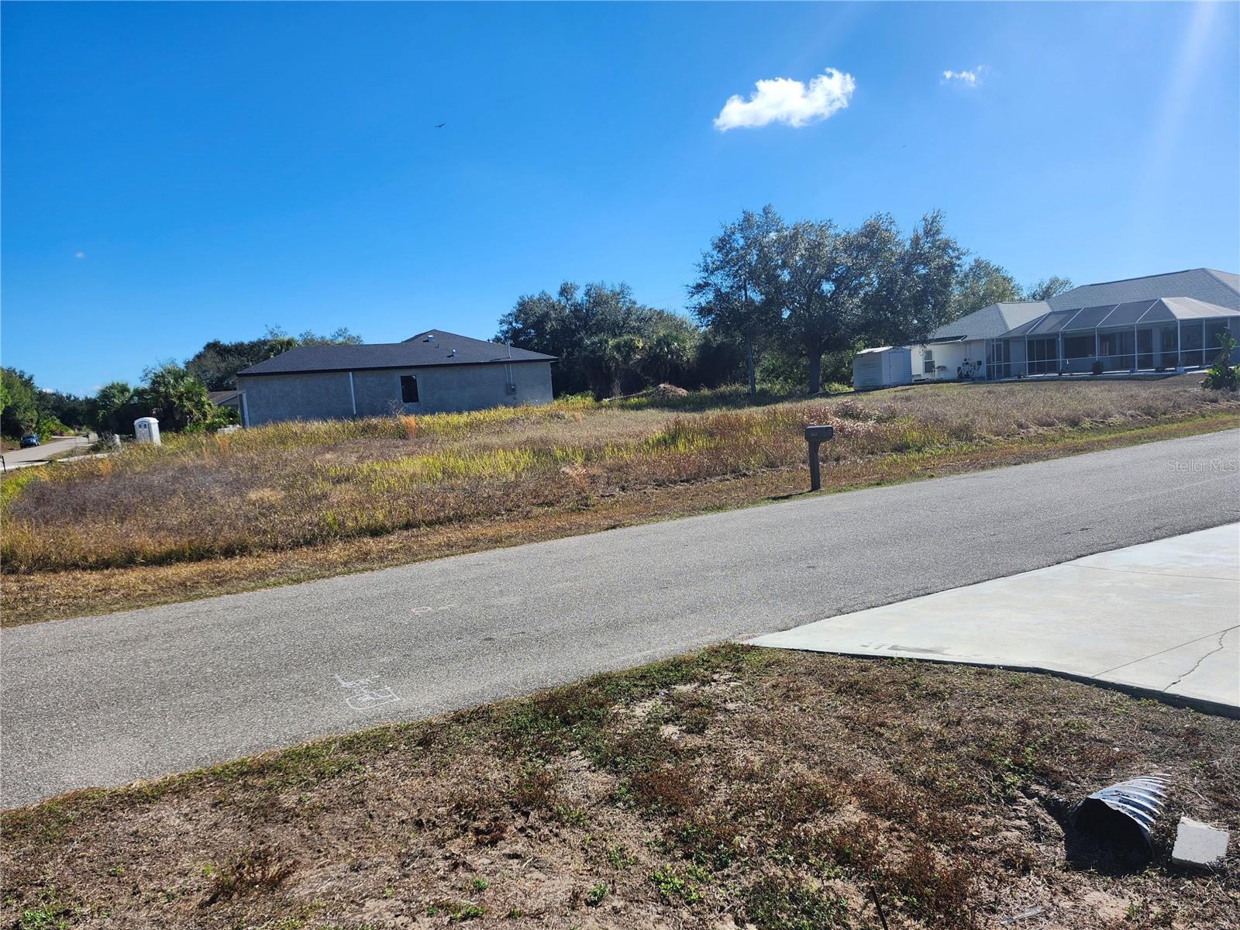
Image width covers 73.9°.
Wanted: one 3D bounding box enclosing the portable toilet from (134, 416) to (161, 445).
[{"bbox_3d":[-34.703,-2.289,60.609,1.170,2.310,1.200,-5,5,-6],"label":"portable toilet"}]

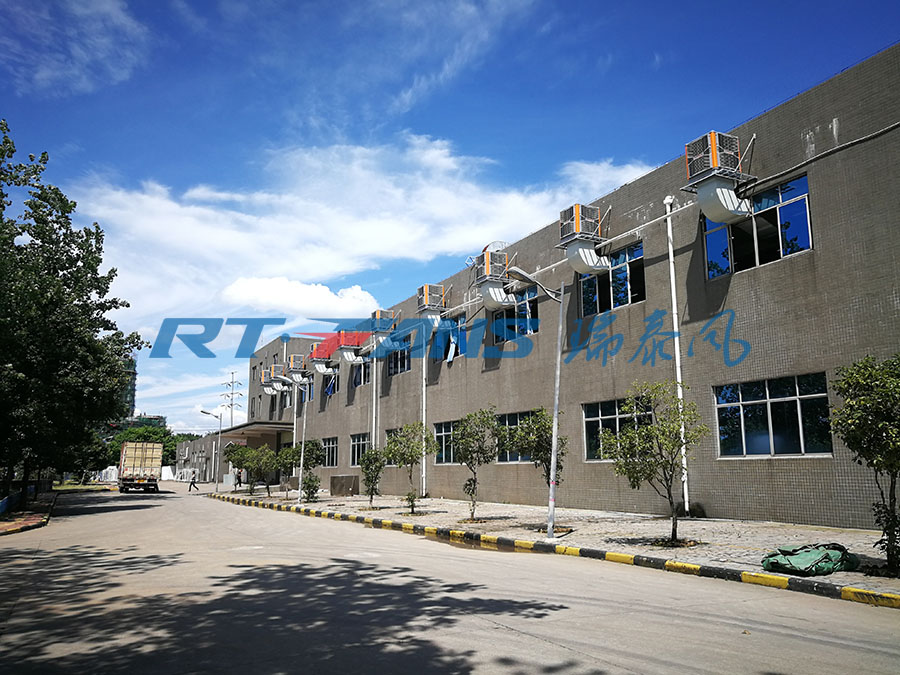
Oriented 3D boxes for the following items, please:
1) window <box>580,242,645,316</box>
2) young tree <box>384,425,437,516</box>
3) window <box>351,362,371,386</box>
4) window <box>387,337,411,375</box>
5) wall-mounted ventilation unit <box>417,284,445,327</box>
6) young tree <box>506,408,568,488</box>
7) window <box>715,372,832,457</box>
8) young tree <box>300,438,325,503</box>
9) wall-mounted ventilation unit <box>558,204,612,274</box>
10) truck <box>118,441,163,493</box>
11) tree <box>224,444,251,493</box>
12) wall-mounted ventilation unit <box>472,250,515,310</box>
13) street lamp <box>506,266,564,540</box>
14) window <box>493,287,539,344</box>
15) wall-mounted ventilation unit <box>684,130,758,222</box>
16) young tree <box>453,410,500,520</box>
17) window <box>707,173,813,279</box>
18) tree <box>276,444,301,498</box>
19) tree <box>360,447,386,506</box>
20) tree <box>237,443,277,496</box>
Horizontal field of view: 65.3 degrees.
[{"bbox_3d":[5.881,-2.035,25.834,0.150,2.150,3.646,5,-12,-27],"label":"window"},{"bbox_3d":[-1.302,4.308,23.063,1.714,2.884,1.628,1,-11,-3],"label":"young tree"},{"bbox_3d":[-5.922,2.223,47.037,0.150,1.981,3.504,6,-12,-27],"label":"window"},{"bbox_3d":[-3.135,1.207,42.843,0.150,2.150,3.595,5,-12,-27],"label":"window"},{"bbox_3d":[-0.819,-1.490,37.160,1.478,2.251,1.142,5,-12,-27],"label":"wall-mounted ventilation unit"},{"bbox_3d":[2.166,3.238,17.430,1.469,2.992,1.469,0,-11,0],"label":"young tree"},{"bbox_3d":[8.521,2.173,18.736,0.150,2.050,3.504,6,-12,-27],"label":"window"},{"bbox_3d":[-6.587,6.425,33.879,1.197,2.992,1.197,6,-12,-27],"label":"young tree"},{"bbox_3d":[4.794,-3.407,25.415,1.468,2.382,1.454,6,-12,-27],"label":"wall-mounted ventilation unit"},{"bbox_3d":[-23.732,9.898,53.773,2.500,3.600,9.000,5,-12,-26],"label":"truck"},{"bbox_3d":[-15.256,9.487,50.398,1.768,3.264,1.768,6,-12,-27],"label":"tree"},{"bbox_3d":[2.115,-2.393,31.551,1.877,2.394,1.292,6,-12,-27],"label":"wall-mounted ventilation unit"},{"bbox_3d":[1.822,1.400,15.793,1.628,5.958,0.320,11,-15,-26],"label":"street lamp"},{"bbox_3d":[2.917,-0.969,31.425,0.150,2.150,3.629,5,-12,-27],"label":"window"},{"bbox_3d":[7.932,-4.500,20.675,1.877,2.394,1.292,6,-12,-27],"label":"wall-mounted ventilation unit"},{"bbox_3d":[0.797,3.660,20.234,1.333,3.106,1.266,0,-11,2],"label":"young tree"},{"bbox_3d":[8.534,-2.983,19.687,0.150,2.064,3.504,6,-12,-27],"label":"window"},{"bbox_3d":[-8.478,7.088,37.121,1.292,2.924,1.292,6,-12,-27],"label":"tree"},{"bbox_3d":[-2.978,5.435,27.247,1.007,2.226,1.007,1,-11,-6],"label":"tree"},{"bbox_3d":[-11.772,8.203,43.592,1.972,3.196,1.972,6,-12,-27],"label":"tree"}]

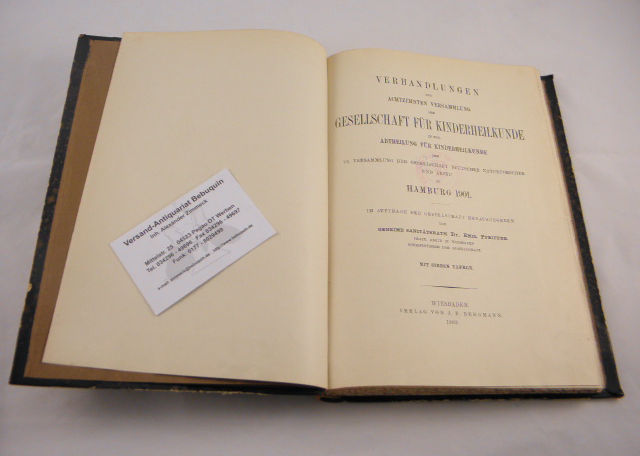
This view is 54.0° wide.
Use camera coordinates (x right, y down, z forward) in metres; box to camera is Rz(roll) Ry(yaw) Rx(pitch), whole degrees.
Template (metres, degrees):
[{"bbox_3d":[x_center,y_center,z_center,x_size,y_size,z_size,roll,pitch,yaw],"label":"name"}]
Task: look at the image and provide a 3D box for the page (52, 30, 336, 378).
[{"bbox_3d":[-0.070,-0.021,0.400,0.153,0.020,0.233,3,64,-3],"label":"page"}]

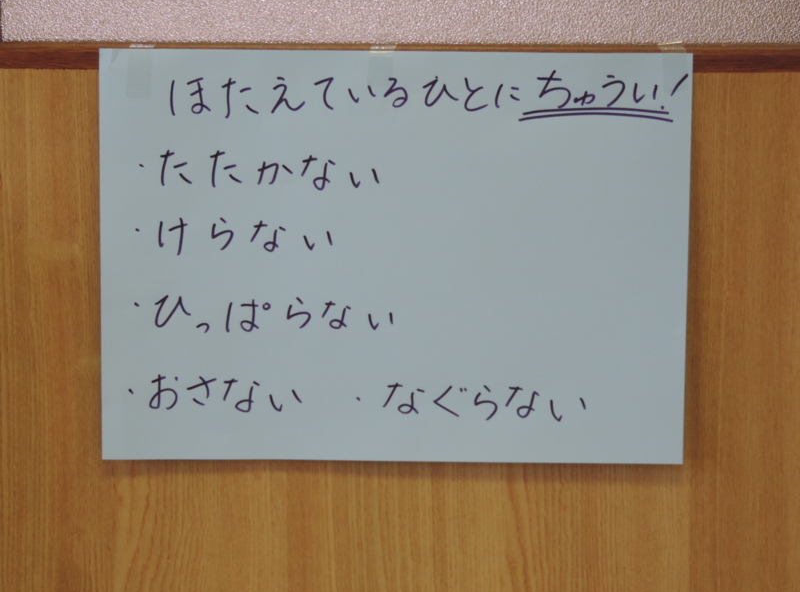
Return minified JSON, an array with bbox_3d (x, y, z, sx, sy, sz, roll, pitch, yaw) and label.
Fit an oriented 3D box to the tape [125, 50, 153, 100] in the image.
[{"bbox_3d":[-0.160,-0.136,1.916,0.015,0.032,0.002,3,8,-1],"label":"tape"}]

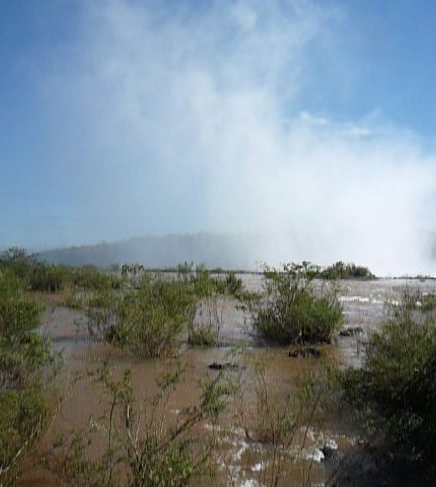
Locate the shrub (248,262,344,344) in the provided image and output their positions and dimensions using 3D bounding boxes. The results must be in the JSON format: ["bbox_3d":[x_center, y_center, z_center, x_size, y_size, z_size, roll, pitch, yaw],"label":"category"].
[{"bbox_3d":[2.550,1.900,15.500,3.000,2.550,2.600,1,-2,0],"label":"shrub"}]

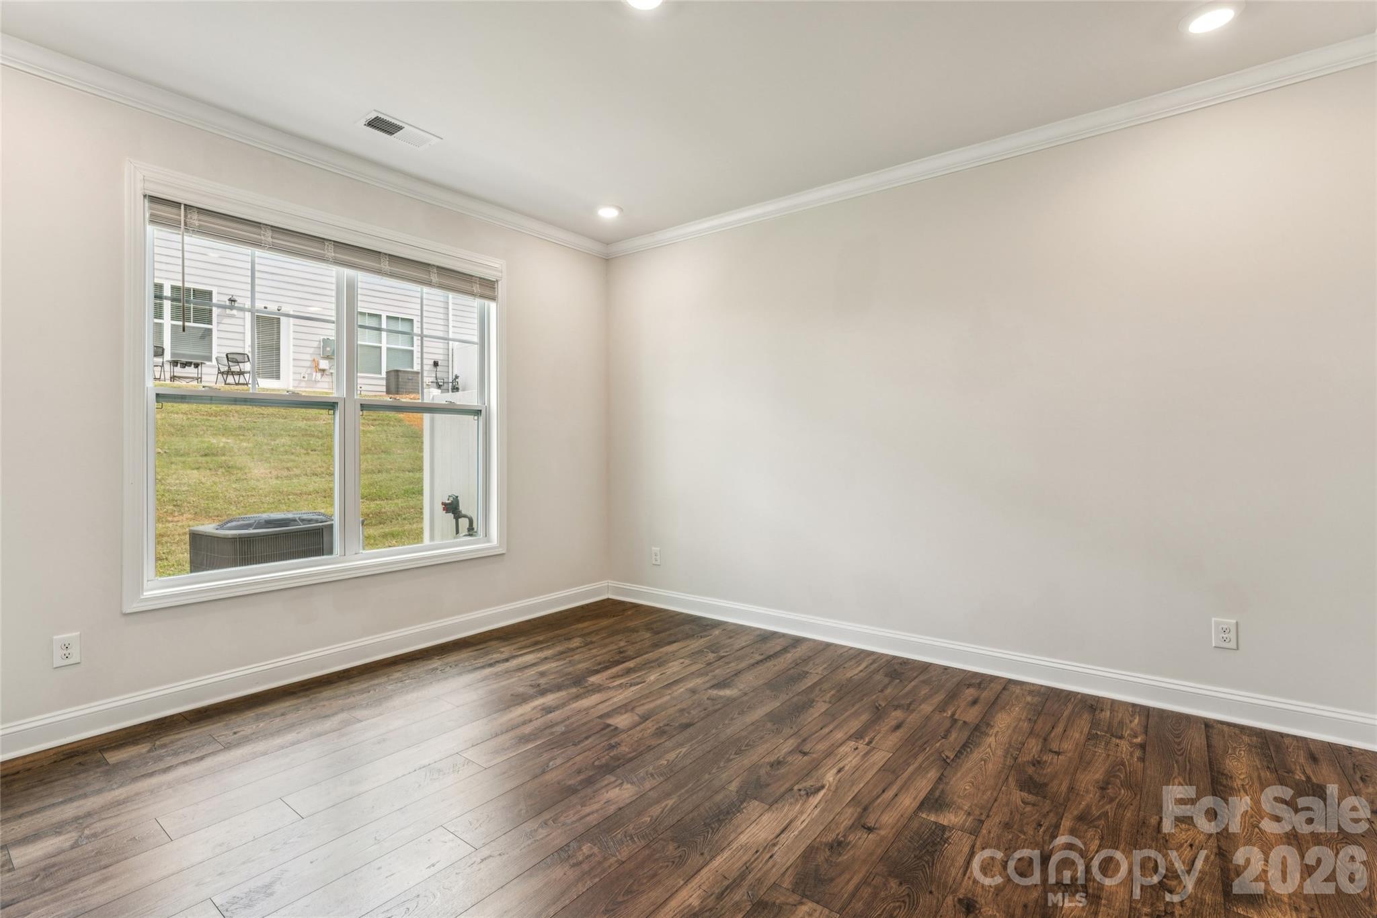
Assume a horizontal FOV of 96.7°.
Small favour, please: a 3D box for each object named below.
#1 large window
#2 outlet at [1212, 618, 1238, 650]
[{"bbox_3d":[-1.817,-0.319,3.327,0.100,1.890,1.870,0,1,38],"label":"large window"},{"bbox_3d":[2.270,0.742,2.585,0.079,0.124,0.010,0,1,38],"label":"outlet"}]

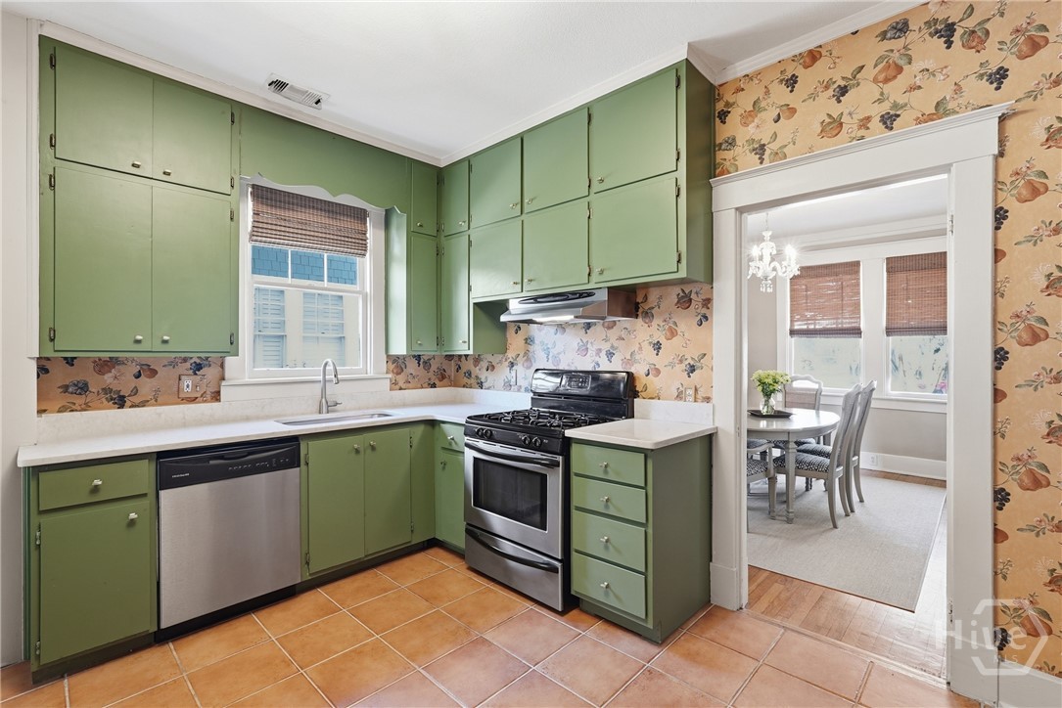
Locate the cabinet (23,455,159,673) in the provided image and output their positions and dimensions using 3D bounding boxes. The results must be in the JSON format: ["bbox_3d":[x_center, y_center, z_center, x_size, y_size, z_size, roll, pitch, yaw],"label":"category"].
[{"bbox_3d":[-1.976,0.869,2.124,0.571,0.884,0.390,0,0,44],"label":"cabinet"}]

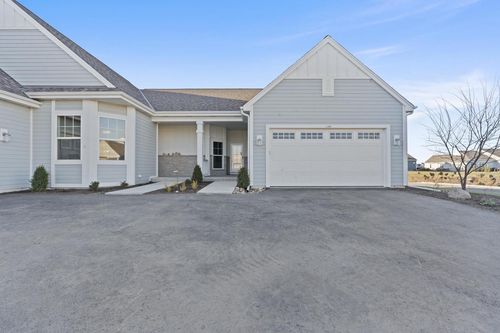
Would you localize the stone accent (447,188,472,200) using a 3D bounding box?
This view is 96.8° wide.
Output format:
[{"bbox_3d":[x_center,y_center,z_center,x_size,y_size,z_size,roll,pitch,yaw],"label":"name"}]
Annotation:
[{"bbox_3d":[5.770,0.765,6.100,0.570,0.260,0.430,0,0,-1],"label":"stone accent"}]

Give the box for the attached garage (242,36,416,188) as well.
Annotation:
[{"bbox_3d":[3.180,-2.180,12.350,7.000,6.150,6.800,0,0,-1],"label":"attached garage"}]

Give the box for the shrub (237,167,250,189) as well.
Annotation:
[{"bbox_3d":[-0.240,0.470,8.800,0.500,0.840,0.500,0,0,-1],"label":"shrub"}]

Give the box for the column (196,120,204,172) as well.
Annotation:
[{"bbox_3d":[-2.660,-0.880,11.850,0.360,2.960,0.360,0,0,-1],"label":"column"}]

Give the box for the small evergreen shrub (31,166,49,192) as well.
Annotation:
[{"bbox_3d":[-7.420,0.440,7.850,0.490,0.900,0.490,0,0,-1],"label":"small evergreen shrub"}]

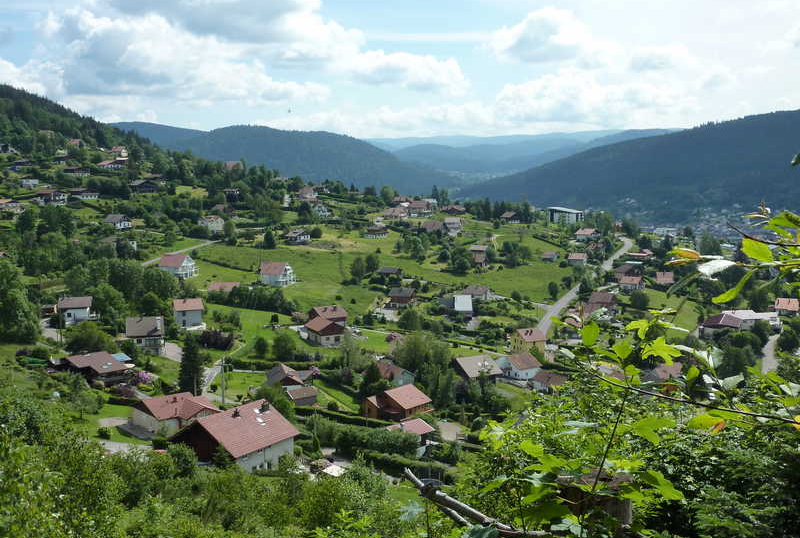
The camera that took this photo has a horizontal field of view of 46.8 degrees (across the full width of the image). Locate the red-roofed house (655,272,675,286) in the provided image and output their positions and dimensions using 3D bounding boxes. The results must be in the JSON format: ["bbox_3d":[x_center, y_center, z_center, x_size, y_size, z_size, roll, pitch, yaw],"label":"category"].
[{"bbox_3d":[153.092,5.923,535.000,9.800,7.500,9.500,2,8,16],"label":"red-roofed house"}]

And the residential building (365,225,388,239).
[{"bbox_3d":[-12.260,-19.160,480.000,12.190,6.820,9.750,0,7,-3],"label":"residential building"}]

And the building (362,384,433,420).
[{"bbox_3d":[-0.618,30.134,210.000,13.200,6.300,9.000,7,10,44],"label":"building"}]

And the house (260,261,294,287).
[{"bbox_3d":[-50.600,1.800,380.700,11.300,8.900,9.600,4,8,28],"label":"house"}]

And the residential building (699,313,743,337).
[{"bbox_3d":[127.990,22.290,368.000,14.200,6.300,9.500,3,8,22],"label":"residential building"}]

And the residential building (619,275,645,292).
[{"bbox_3d":[121.516,7.851,485.000,10.300,7.300,8.500,3,8,25],"label":"residential building"}]

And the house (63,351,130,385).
[{"bbox_3d":[-74.930,24.200,226.000,13.600,6.000,12.500,5,9,37],"label":"house"}]

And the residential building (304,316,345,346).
[{"bbox_3d":[-25.874,20.596,316.000,10.000,7.000,11.600,-4,9,-30],"label":"residential building"}]

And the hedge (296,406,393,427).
[{"bbox_3d":[-12.127,31.220,196.000,22.300,2.000,2.000,3,8,20],"label":"hedge"}]

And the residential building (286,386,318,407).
[{"bbox_3d":[-20.680,26.590,195.000,5.440,3.750,4.350,-5,8,-37],"label":"residential building"}]

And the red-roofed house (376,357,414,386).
[{"bbox_3d":[-1.377,30.338,272.000,8.200,6.100,10.600,-5,9,-32],"label":"red-roofed house"}]

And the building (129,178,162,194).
[{"bbox_3d":[-115.630,-37.480,420.000,10.200,5.800,11.300,-6,9,-38],"label":"building"}]

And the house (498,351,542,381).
[{"bbox_3d":[39.800,31.800,307.800,9.600,6.900,11.800,-5,9,-32],"label":"house"}]

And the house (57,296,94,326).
[{"bbox_3d":[-105.900,13.090,302.000,10.370,7.930,8.640,-2,7,-14],"label":"house"}]

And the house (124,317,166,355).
[{"bbox_3d":[-73.520,18.940,268.000,10.990,10.020,9.160,-2,7,-14],"label":"house"}]

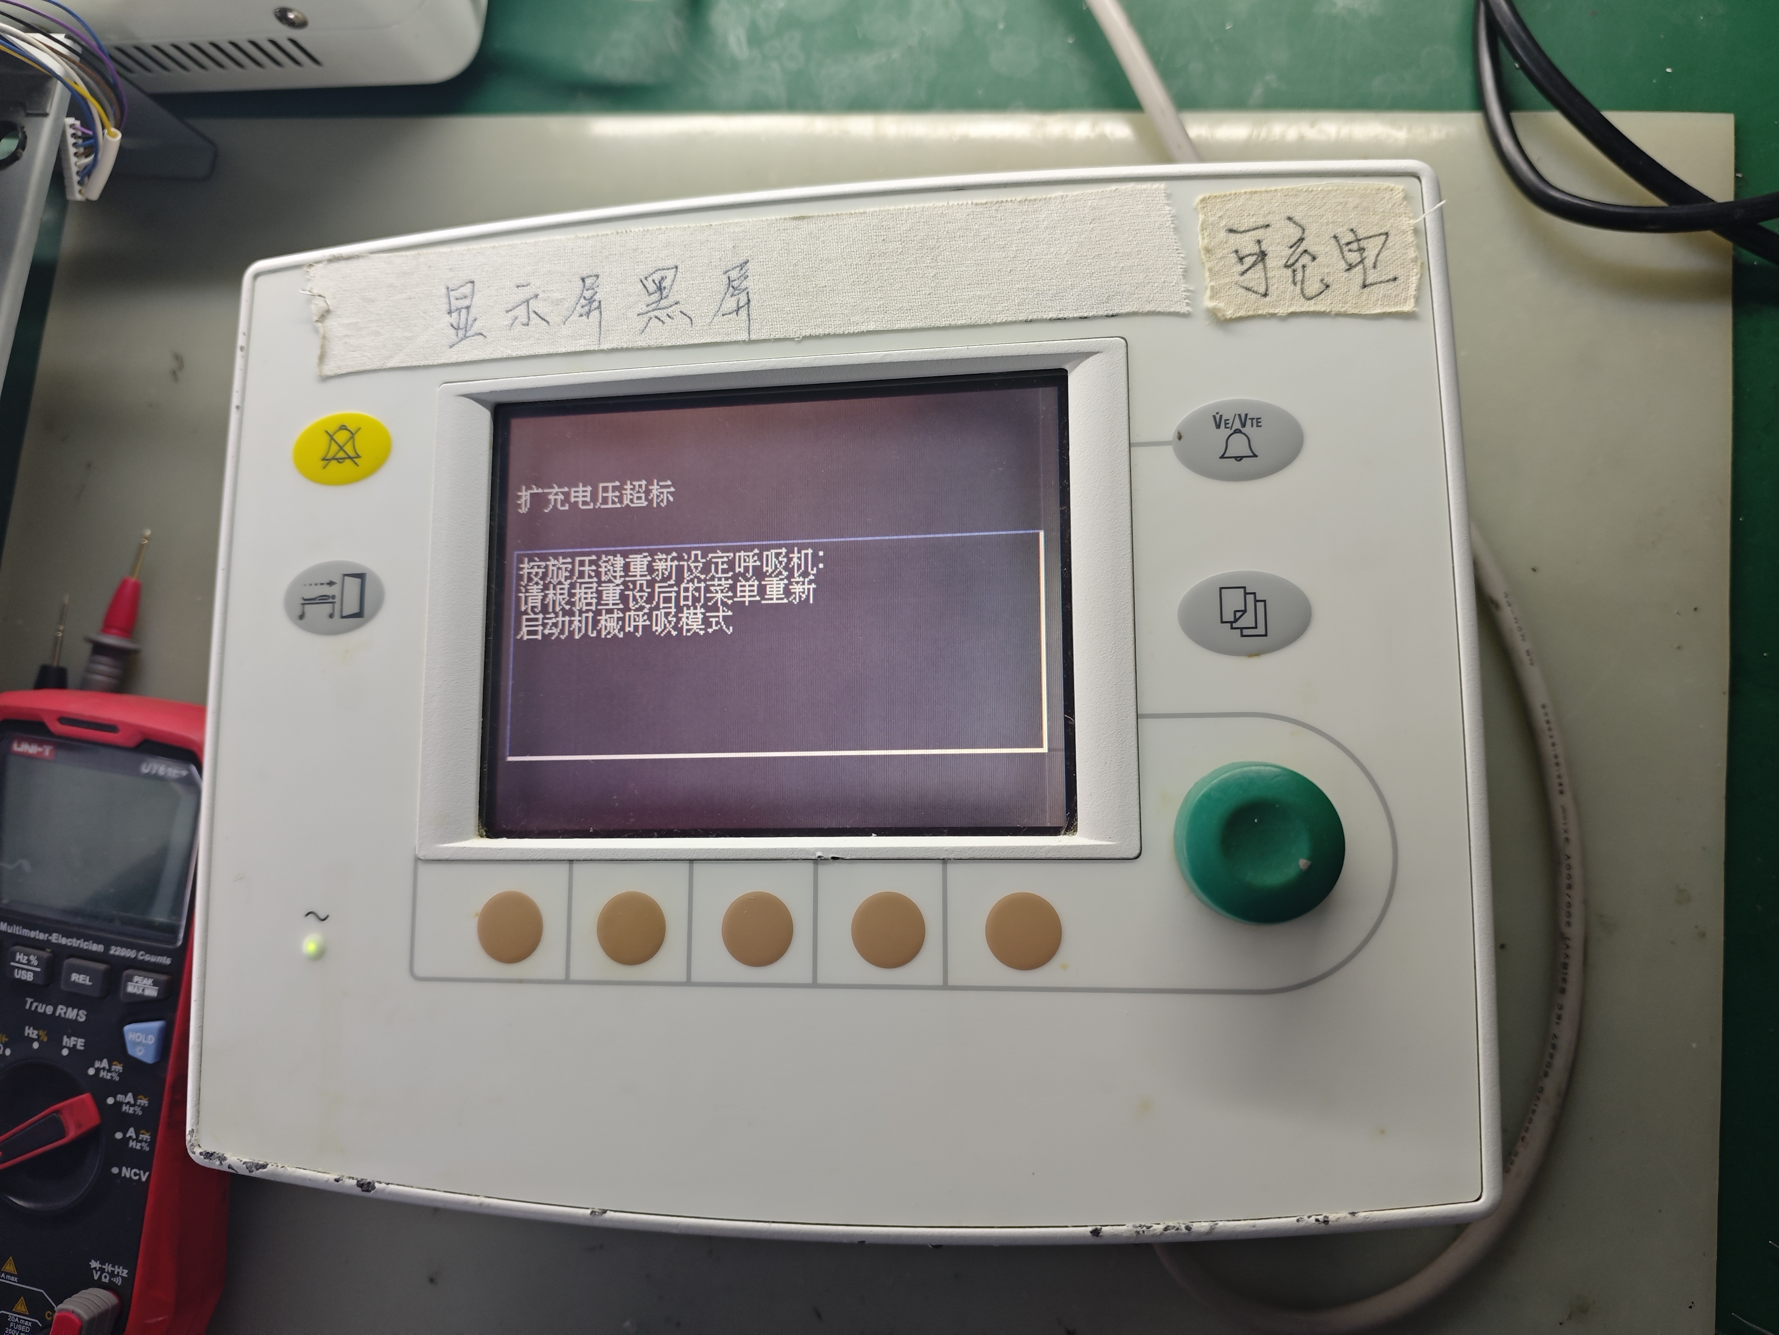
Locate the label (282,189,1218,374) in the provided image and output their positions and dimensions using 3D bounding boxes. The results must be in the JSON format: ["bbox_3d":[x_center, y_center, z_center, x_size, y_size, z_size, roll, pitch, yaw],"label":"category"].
[{"bbox_3d":[-0.034,-0.078,0.261,0.186,0.001,0.027,-1,83,9],"label":"label"}]

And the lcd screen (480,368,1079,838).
[{"bbox_3d":[-0.024,-0.012,0.257,0.119,0.004,0.090,-1,83,9],"label":"lcd screen"}]

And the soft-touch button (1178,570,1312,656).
[{"bbox_3d":[0.065,-0.010,0.236,0.024,0.003,0.016,-1,83,9],"label":"soft-touch button"}]

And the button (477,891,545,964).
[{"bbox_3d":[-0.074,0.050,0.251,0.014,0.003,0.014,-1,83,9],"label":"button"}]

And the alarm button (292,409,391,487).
[{"bbox_3d":[-0.115,-0.046,0.270,0.023,0.003,0.016,-1,83,9],"label":"alarm button"}]

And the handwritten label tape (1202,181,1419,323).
[{"bbox_3d":[0.079,-0.078,0.243,0.040,0.001,0.027,-1,83,9],"label":"handwritten label tape"}]

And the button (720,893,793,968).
[{"bbox_3d":[-0.025,0.049,0.243,0.014,0.003,0.014,-1,83,9],"label":"button"}]

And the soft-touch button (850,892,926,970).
[{"bbox_3d":[0.000,0.049,0.239,0.014,0.003,0.014,-1,83,9],"label":"soft-touch button"}]

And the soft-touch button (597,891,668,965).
[{"bbox_3d":[-0.049,0.050,0.247,0.014,0.003,0.014,-1,83,9],"label":"soft-touch button"}]

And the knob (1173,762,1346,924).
[{"bbox_3d":[0.065,0.031,0.224,0.029,0.014,0.029,-1,83,9],"label":"knob"}]

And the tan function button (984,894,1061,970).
[{"bbox_3d":[0.025,0.048,0.235,0.014,0.003,0.014,-1,83,9],"label":"tan function button"}]

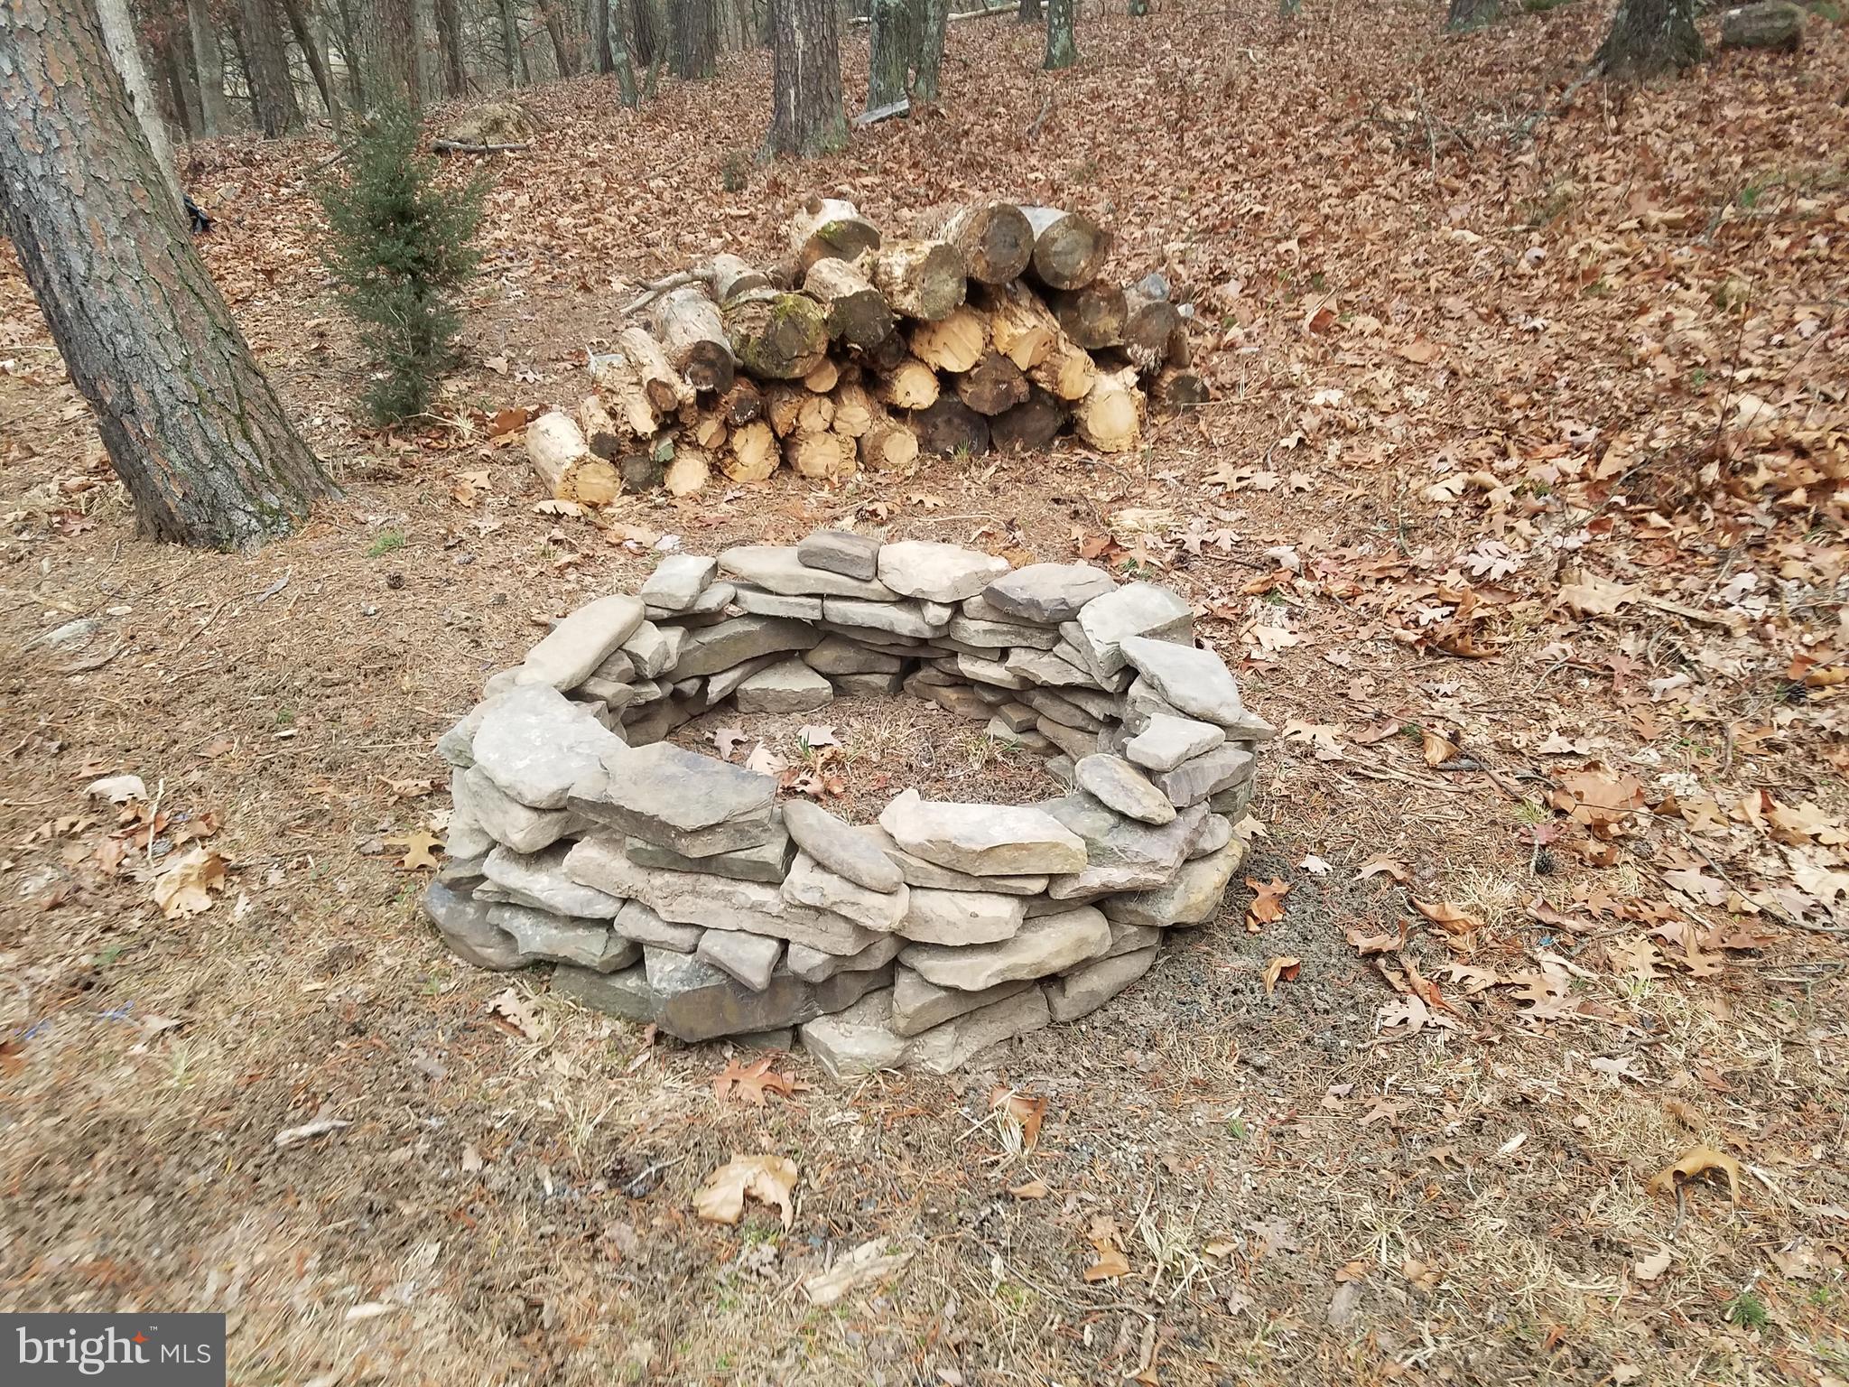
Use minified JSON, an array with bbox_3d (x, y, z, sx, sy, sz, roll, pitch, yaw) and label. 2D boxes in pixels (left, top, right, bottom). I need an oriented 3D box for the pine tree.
[{"bbox_3d":[-2.110,-1.716,5.647,0.670,1.220,0.670,0,24,0],"label":"pine tree"}]

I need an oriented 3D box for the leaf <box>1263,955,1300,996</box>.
[{"bbox_3d":[0.613,0.485,2.384,0.067,0.040,0.072,0,24,0],"label":"leaf"}]

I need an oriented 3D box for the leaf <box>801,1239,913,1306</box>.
[{"bbox_3d":[-0.088,0.754,1.811,0.149,0.025,0.070,-10,26,-21],"label":"leaf"}]

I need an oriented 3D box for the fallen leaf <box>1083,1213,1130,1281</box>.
[{"bbox_3d":[0.243,0.736,1.845,0.061,0.030,0.085,0,24,0],"label":"fallen leaf"}]

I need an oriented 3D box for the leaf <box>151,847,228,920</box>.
[{"bbox_3d":[-1.400,0.362,2.648,0.135,0.045,0.165,-12,27,-24],"label":"leaf"}]

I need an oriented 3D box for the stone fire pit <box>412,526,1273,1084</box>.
[{"bbox_3d":[-0.140,0.090,2.871,1.640,0.360,1.640,0,24,0],"label":"stone fire pit"}]

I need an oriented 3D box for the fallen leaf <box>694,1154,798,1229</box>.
[{"bbox_3d":[-0.247,0.691,1.927,0.144,0.045,0.106,0,24,0],"label":"fallen leaf"}]

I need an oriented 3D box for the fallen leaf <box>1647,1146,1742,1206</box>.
[{"bbox_3d":[1.081,0.677,1.950,0.132,0.050,0.073,0,24,0],"label":"fallen leaf"}]

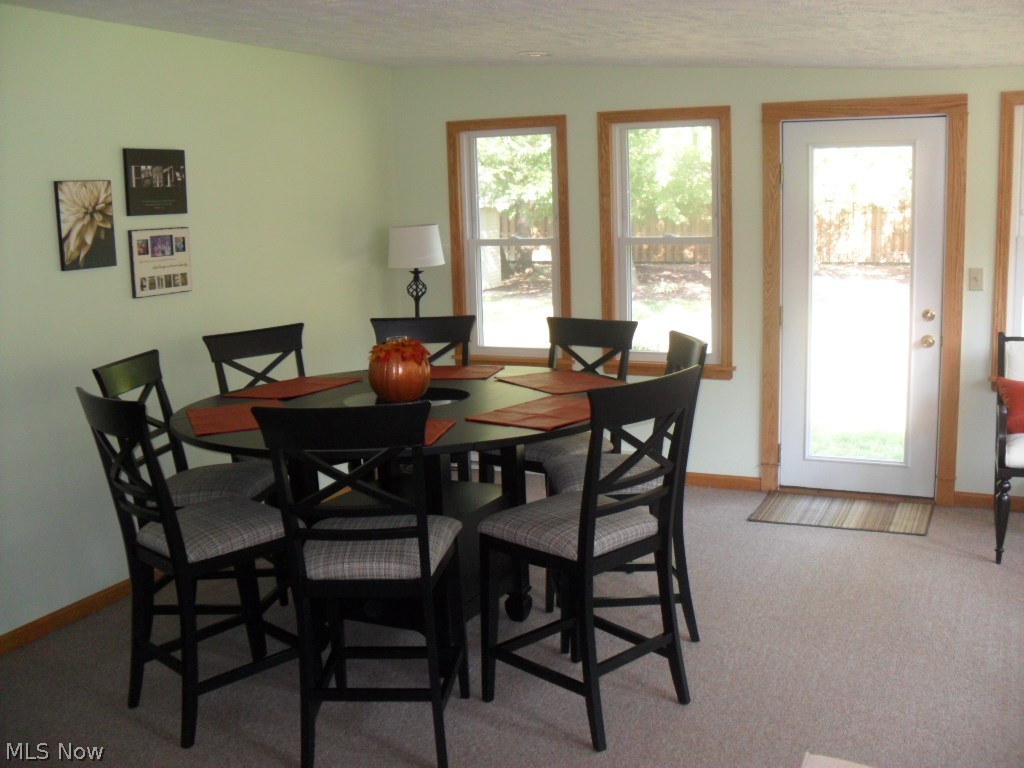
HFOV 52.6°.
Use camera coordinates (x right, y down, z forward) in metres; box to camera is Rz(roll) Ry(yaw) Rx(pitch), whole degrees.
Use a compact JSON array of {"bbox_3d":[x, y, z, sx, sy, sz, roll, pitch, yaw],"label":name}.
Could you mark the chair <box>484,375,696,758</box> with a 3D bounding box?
[{"bbox_3d":[0.237,0.501,3.288,0.500,1.100,0.550,-10,12,-42],"label":"chair"}]

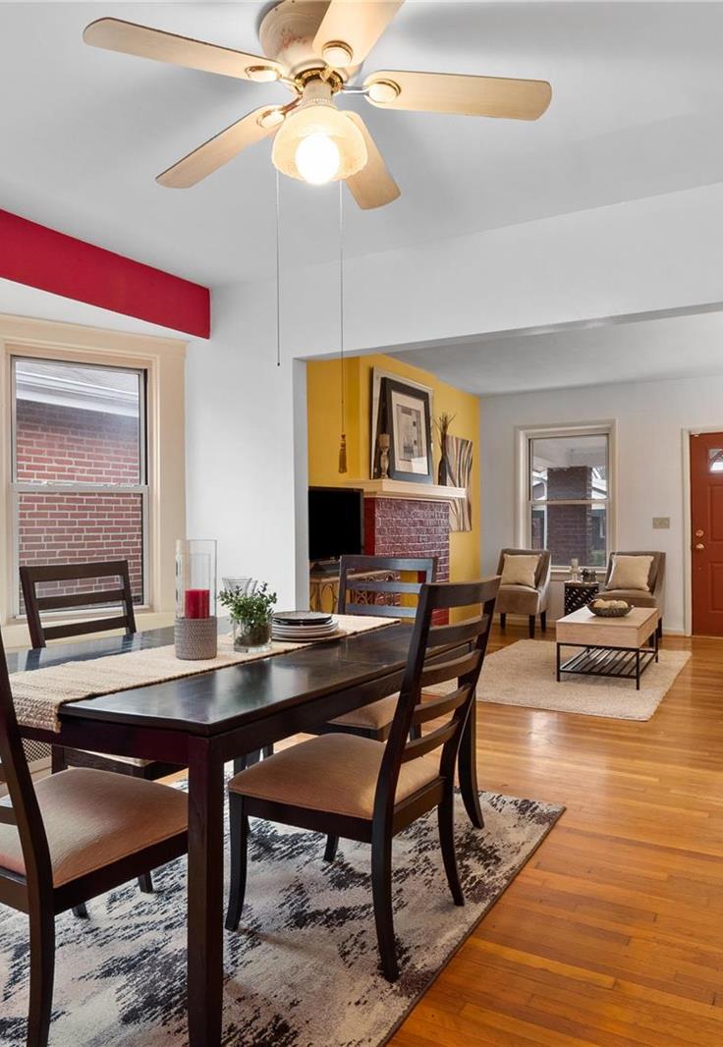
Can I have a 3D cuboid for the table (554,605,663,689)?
[{"bbox_3d":[1.964,0.944,5.498,0.575,0.436,1.106,0,0,29],"label":"table"}]

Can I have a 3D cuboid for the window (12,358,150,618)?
[{"bbox_3d":[-1.712,-0.217,4.277,0.768,1.508,0.100,0,0,-31],"label":"window"}]

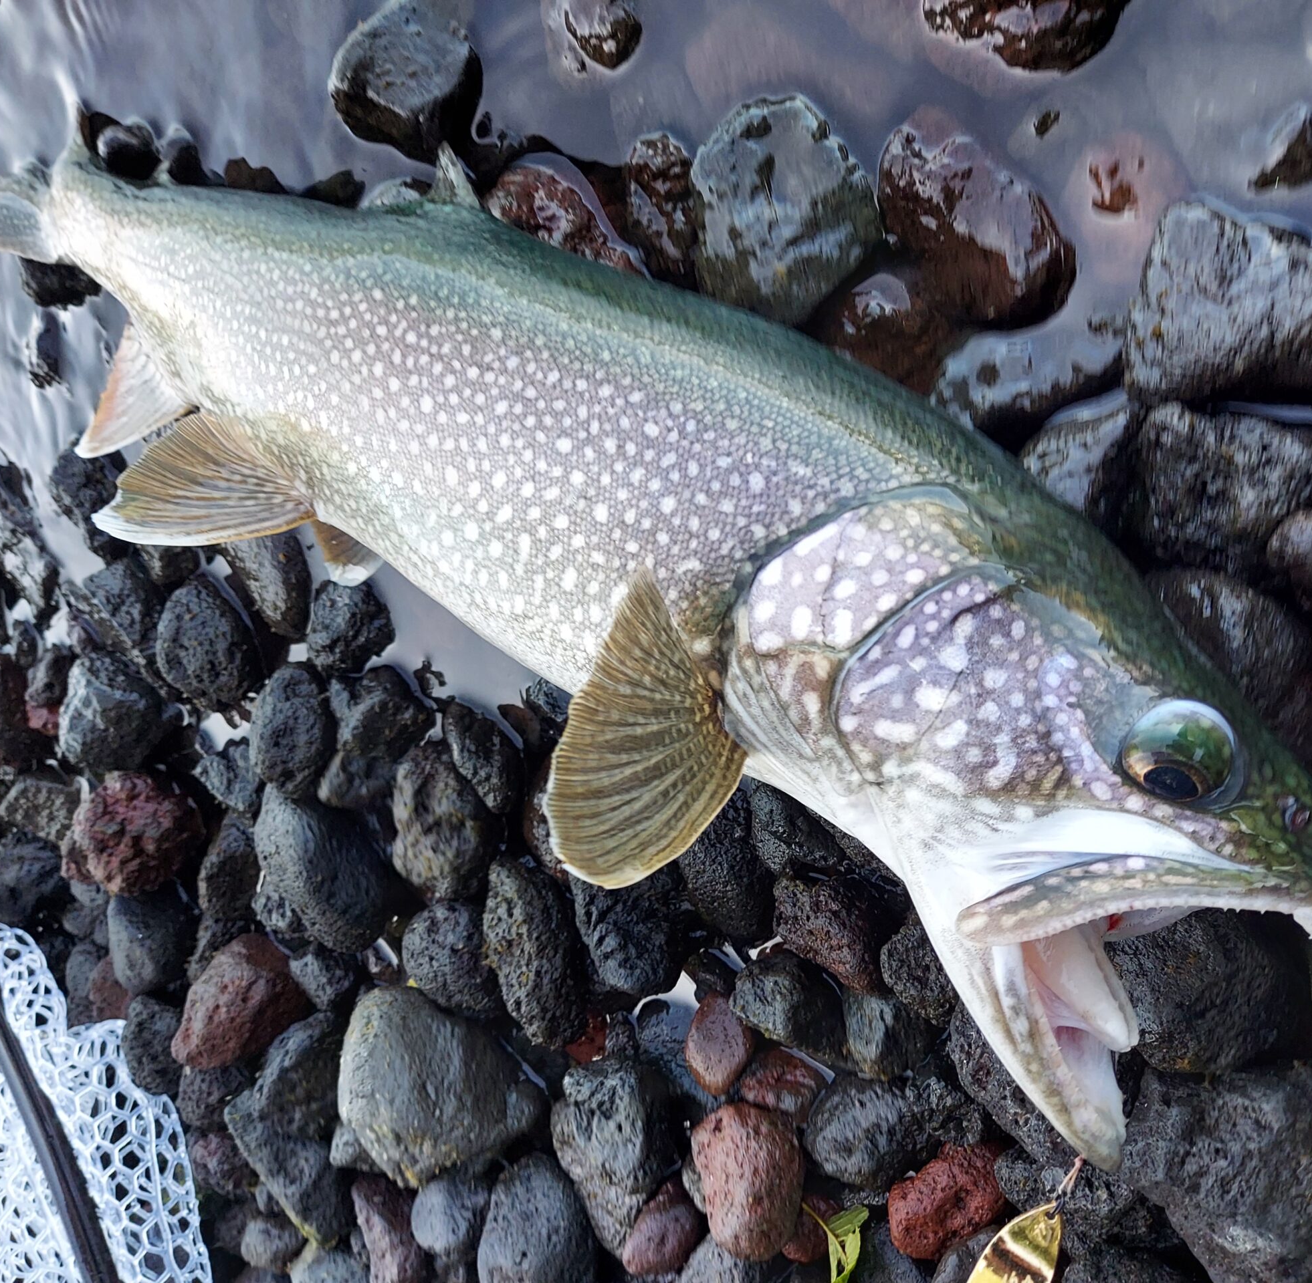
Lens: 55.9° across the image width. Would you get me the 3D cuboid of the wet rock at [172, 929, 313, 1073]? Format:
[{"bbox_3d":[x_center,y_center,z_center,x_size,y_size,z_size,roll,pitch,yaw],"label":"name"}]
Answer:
[{"bbox_3d":[-0.183,0.159,0.545,0.076,0.051,0.054,-50,61,29],"label":"wet rock"}]

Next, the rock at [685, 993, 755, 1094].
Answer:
[{"bbox_3d":[0.021,0.130,0.400,0.022,0.021,0.034,-2,89,40],"label":"rock"}]

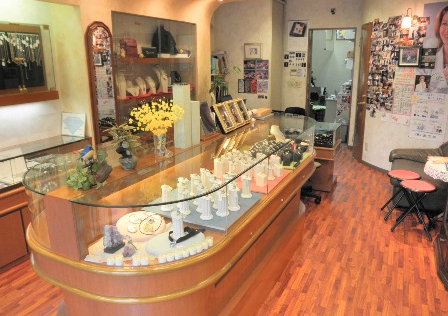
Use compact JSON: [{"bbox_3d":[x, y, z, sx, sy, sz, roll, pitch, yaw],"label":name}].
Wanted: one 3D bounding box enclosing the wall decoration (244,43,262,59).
[{"bbox_3d":[0.493,-1.796,6.097,0.312,0.259,0.030,4,15,18],"label":"wall decoration"}]

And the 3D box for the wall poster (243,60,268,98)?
[{"bbox_3d":[0.551,-1.380,6.189,0.435,0.573,0.020,4,15,18],"label":"wall poster"}]

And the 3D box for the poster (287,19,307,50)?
[{"bbox_3d":[1.308,-2.153,6.389,0.356,0.513,0.020,3,15,15],"label":"poster"}]

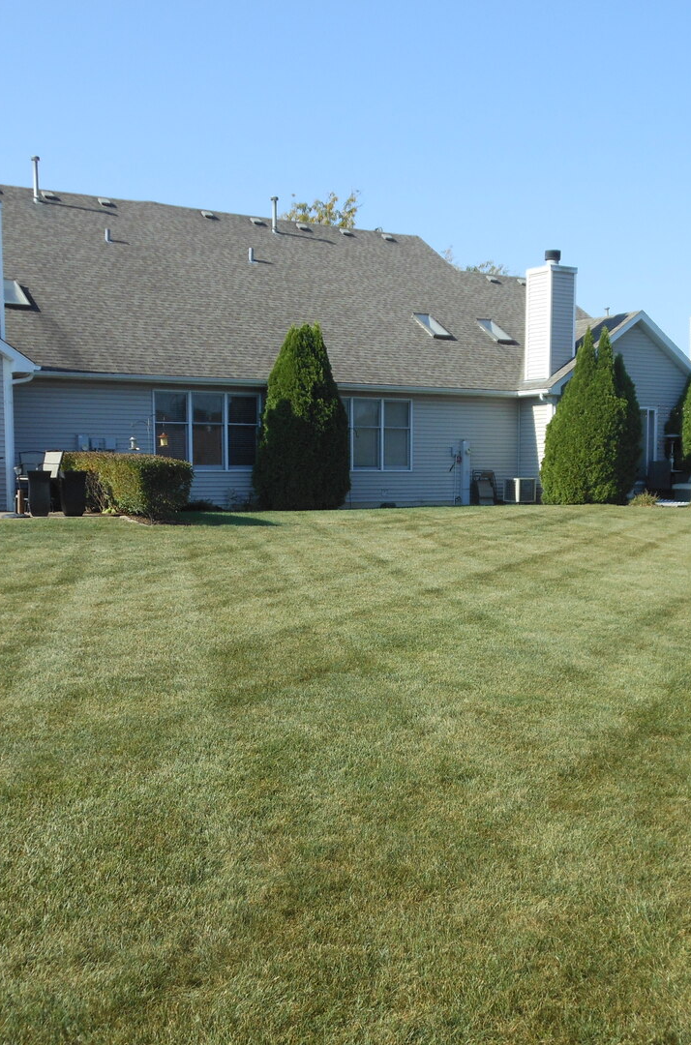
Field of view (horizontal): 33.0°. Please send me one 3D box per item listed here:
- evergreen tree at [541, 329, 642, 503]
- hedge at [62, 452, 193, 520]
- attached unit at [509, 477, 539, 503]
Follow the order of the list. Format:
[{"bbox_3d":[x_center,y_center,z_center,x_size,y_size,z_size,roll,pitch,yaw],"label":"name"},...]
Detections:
[{"bbox_3d":[5.726,-2.421,27.118,2.300,4.100,2.300,0,3,0],"label":"evergreen tree"},{"bbox_3d":[-3.938,-0.663,21.046,1.100,1.120,3.500,-2,3,-31],"label":"hedge"},{"bbox_3d":[4.217,-0.745,28.287,0.580,0.630,0.580,-2,3,-31],"label":"attached unit"}]

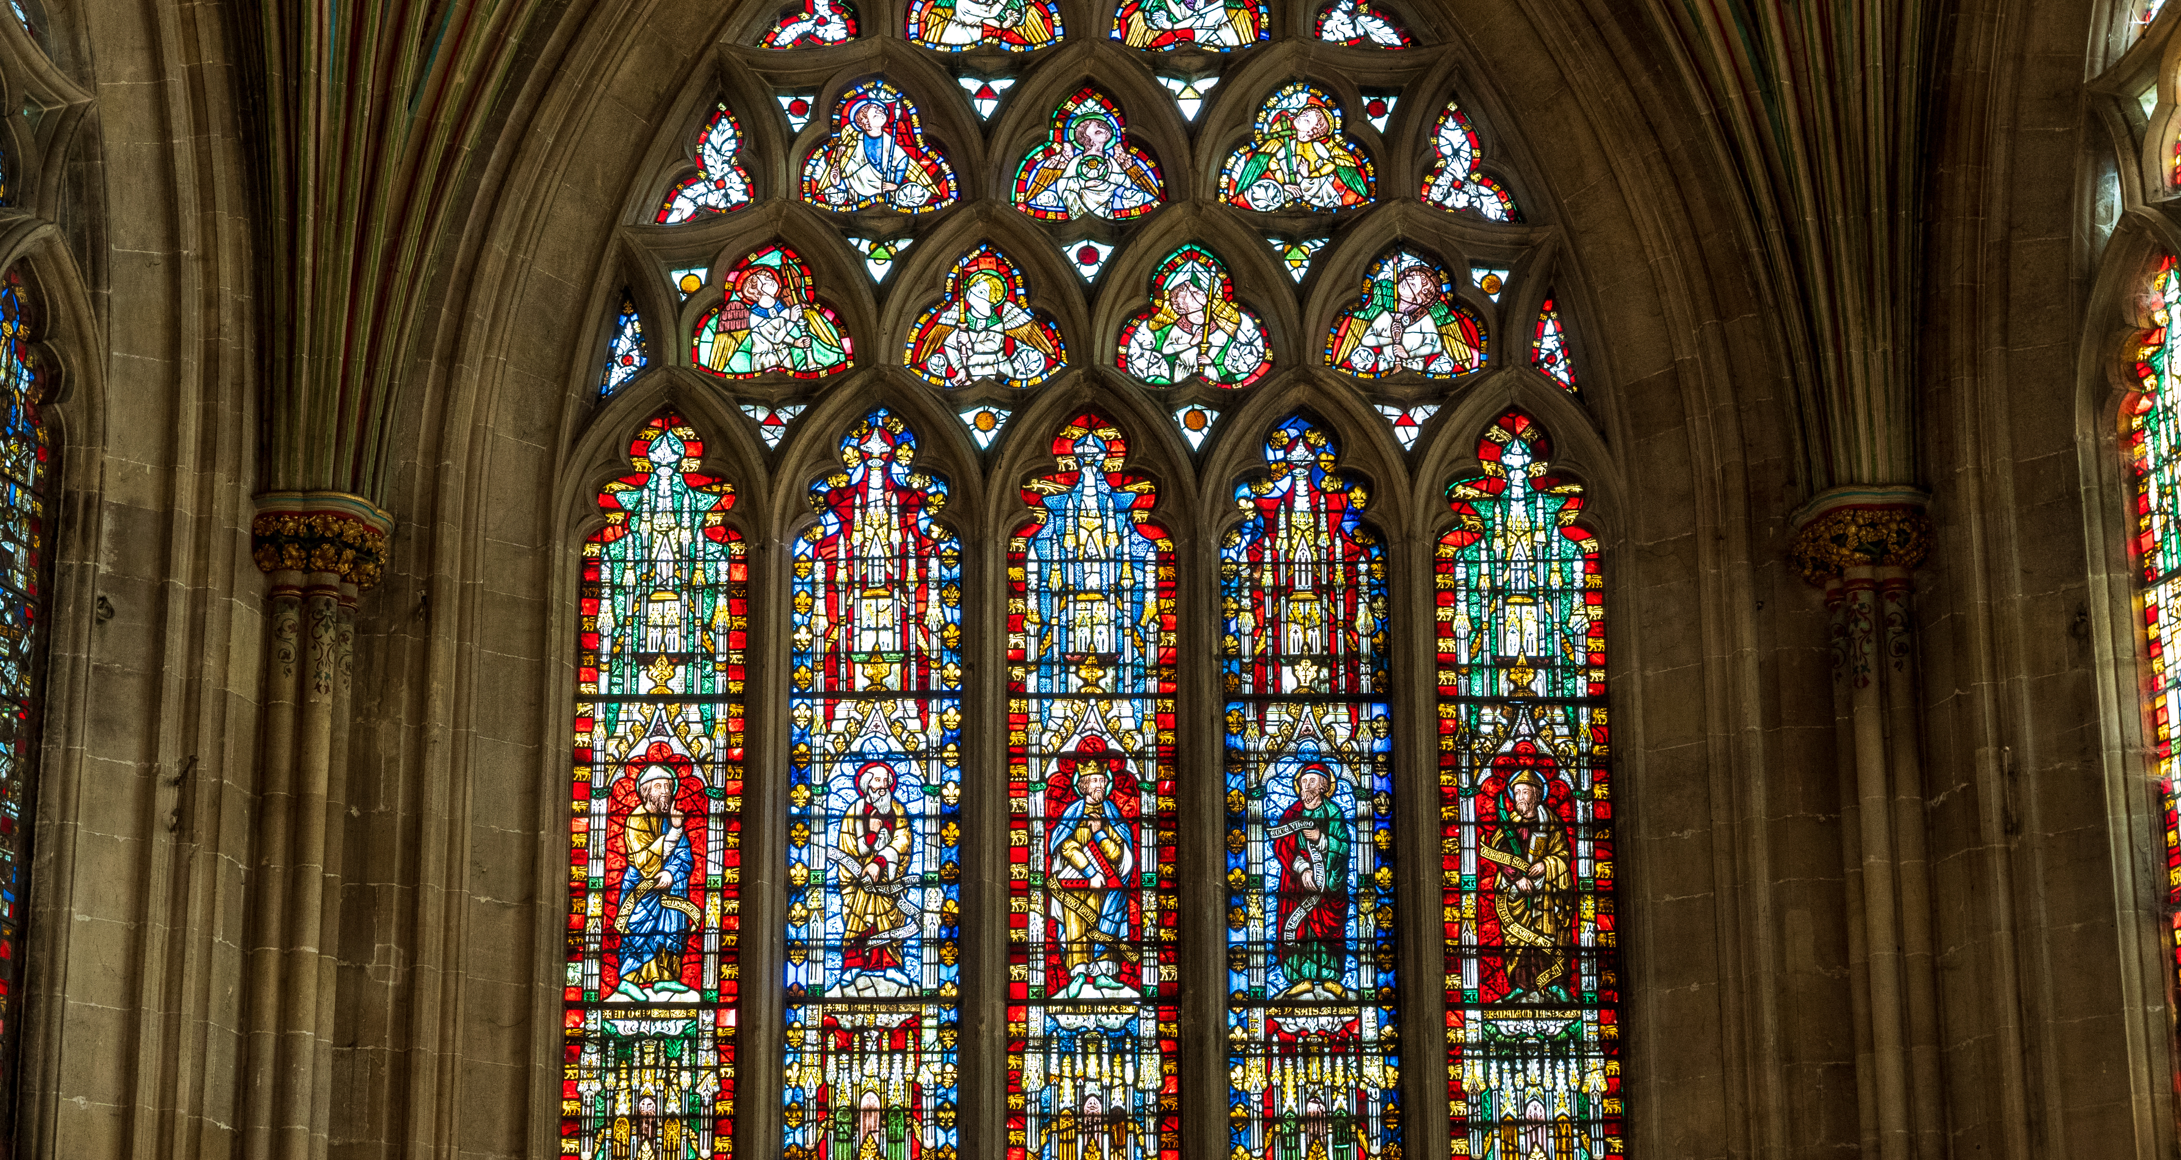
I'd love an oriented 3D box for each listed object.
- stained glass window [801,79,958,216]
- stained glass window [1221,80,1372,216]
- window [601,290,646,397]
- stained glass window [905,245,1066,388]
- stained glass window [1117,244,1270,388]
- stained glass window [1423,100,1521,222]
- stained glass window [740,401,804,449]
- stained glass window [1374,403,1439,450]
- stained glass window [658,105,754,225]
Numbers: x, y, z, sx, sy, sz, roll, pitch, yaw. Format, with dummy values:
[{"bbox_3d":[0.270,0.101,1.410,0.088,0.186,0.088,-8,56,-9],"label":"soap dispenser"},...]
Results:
[{"bbox_3d":[-0.802,-1.652,17.323,0.597,0.555,0.080,0,-19,-1],"label":"stained glass window"},{"bbox_3d":[0.790,-1.647,17.338,0.585,0.541,0.080,0,-19,-1],"label":"stained glass window"},{"bbox_3d":[-1.488,-0.754,14.451,0.141,0.361,0.060,0,-18,0],"label":"window"},{"bbox_3d":[-0.394,-0.996,17.099,0.603,0.582,0.080,0,-19,-1],"label":"stained glass window"},{"bbox_3d":[0.388,-0.996,17.107,0.578,0.583,0.080,0,-19,-1],"label":"stained glass window"},{"bbox_3d":[1.228,-1.350,14.649,0.319,0.424,0.060,0,-18,0],"label":"stained glass window"},{"bbox_3d":[-1.188,-0.579,16.945,0.235,0.191,0.080,0,-19,-1],"label":"stained glass window"},{"bbox_3d":[0.999,-0.485,14.361,0.205,0.161,0.060,0,-18,0],"label":"stained glass window"},{"bbox_3d":[-1.466,-1.584,17.292,0.369,0.497,0.080,0,-19,-1],"label":"stained glass window"}]

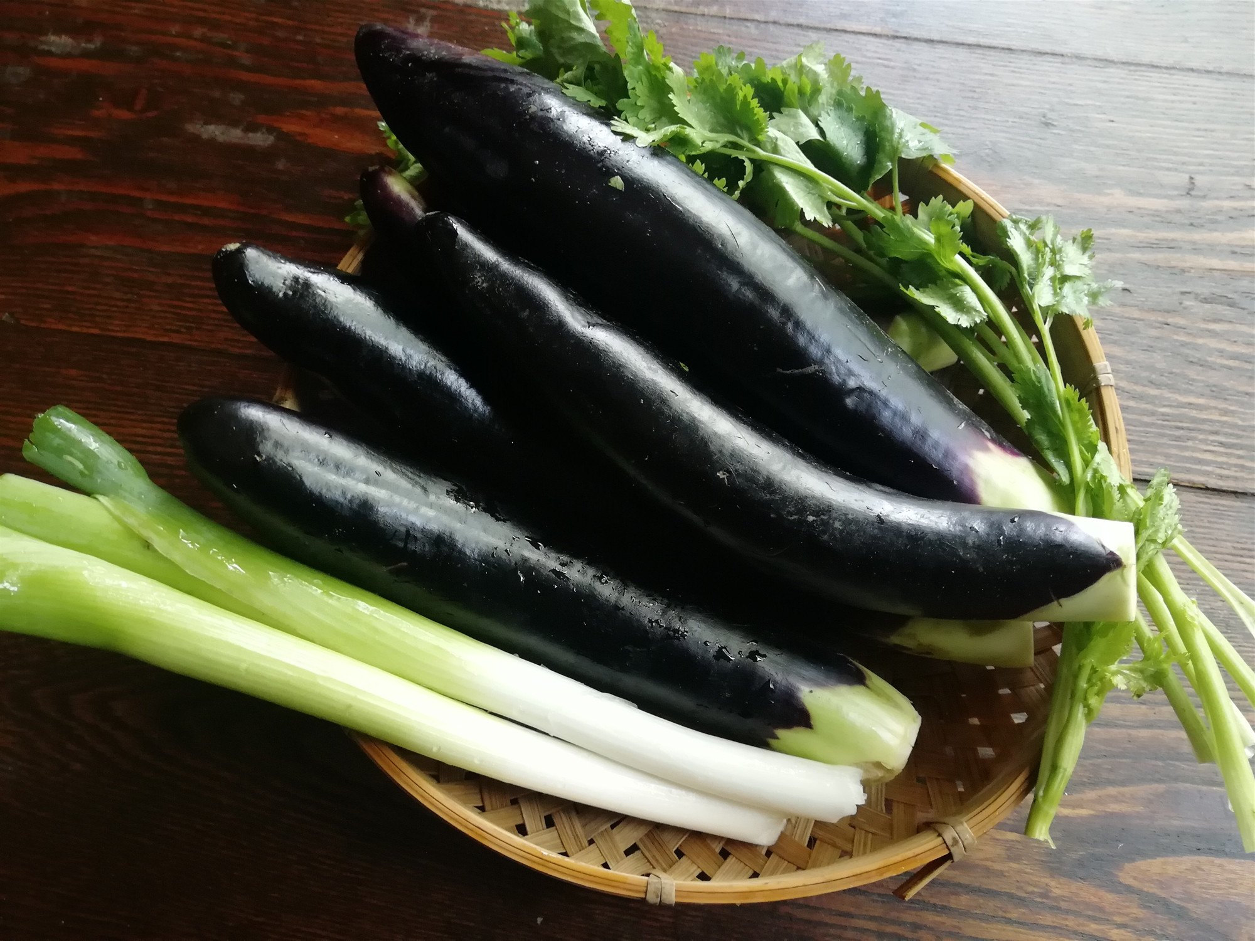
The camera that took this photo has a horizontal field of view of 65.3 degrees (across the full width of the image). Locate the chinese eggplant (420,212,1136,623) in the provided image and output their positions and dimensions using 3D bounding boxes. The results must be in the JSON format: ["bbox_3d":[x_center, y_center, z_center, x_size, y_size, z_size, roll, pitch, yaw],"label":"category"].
[{"bbox_3d":[0.039,-0.006,0.322,0.271,0.041,0.068,25,70,5],"label":"chinese eggplant"}]

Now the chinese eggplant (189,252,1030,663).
[{"bbox_3d":[-0.007,0.003,0.348,0.321,0.043,0.058,24,69,1],"label":"chinese eggplant"}]

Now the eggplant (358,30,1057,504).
[{"bbox_3d":[0.021,-0.069,0.360,0.315,0.067,0.067,37,72,5],"label":"eggplant"}]

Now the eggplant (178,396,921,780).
[{"bbox_3d":[-0.027,0.045,0.336,0.274,0.046,0.049,24,69,-2],"label":"eggplant"}]

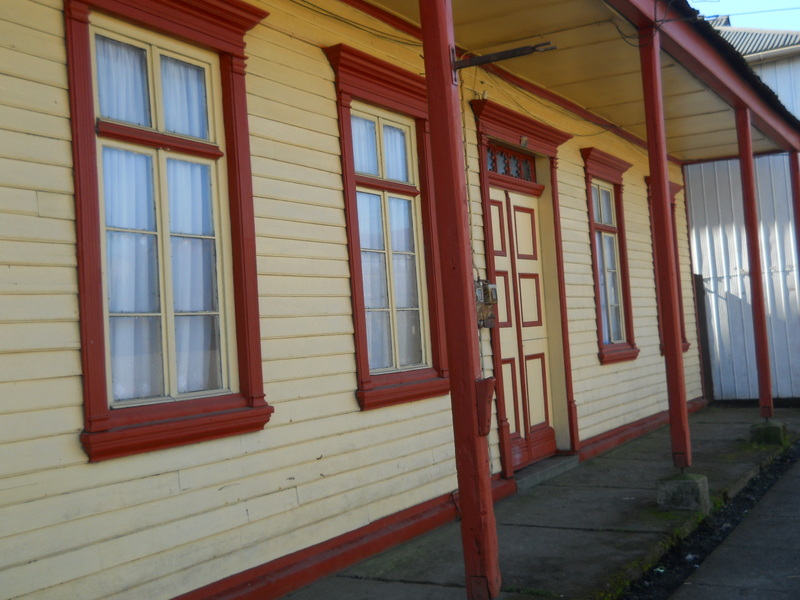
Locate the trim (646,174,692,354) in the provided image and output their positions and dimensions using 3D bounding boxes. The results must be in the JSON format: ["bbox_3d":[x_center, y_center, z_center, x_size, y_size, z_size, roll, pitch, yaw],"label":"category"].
[{"bbox_3d":[3.451,-0.420,12.952,0.182,2.179,1.408,-5,-2,29],"label":"trim"}]

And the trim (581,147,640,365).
[{"bbox_3d":[2.259,-0.432,10.796,0.182,2.198,1.440,-5,-2,29],"label":"trim"}]

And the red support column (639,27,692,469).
[{"bbox_3d":[1.921,-0.396,7.364,0.117,3.187,0.117,-5,-2,29],"label":"red support column"}]

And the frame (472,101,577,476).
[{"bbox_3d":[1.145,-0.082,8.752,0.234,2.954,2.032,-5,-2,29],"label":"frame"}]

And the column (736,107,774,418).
[{"bbox_3d":[3.668,-0.402,10.530,0.117,3.206,0.117,-5,-2,29],"label":"column"}]

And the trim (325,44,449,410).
[{"bbox_3d":[-0.026,-0.429,6.656,0.182,2.208,1.424,-5,-2,29],"label":"trim"}]

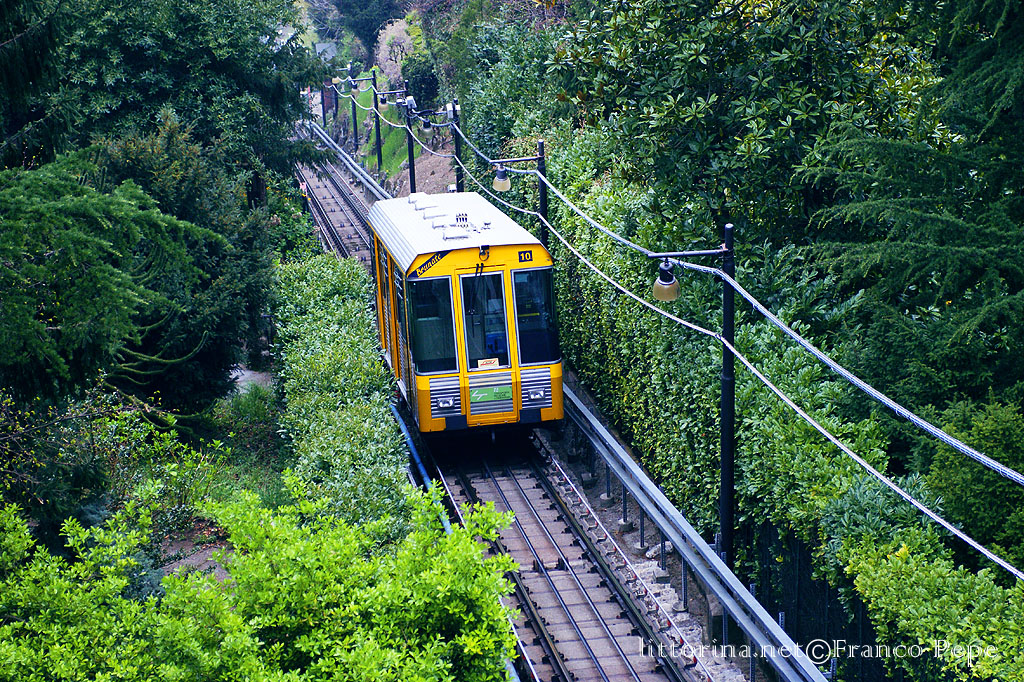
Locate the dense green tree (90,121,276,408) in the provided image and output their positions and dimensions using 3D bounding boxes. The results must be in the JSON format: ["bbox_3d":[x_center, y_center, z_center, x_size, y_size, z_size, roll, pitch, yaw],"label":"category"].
[{"bbox_3d":[-6.420,-1.563,71.000,3.700,6.500,3.700,-5,31,-4],"label":"dense green tree"}]

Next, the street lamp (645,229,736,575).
[{"bbox_3d":[2.059,0.746,40.868,0.970,4.600,0.310,-5,31,-4],"label":"street lamp"}]

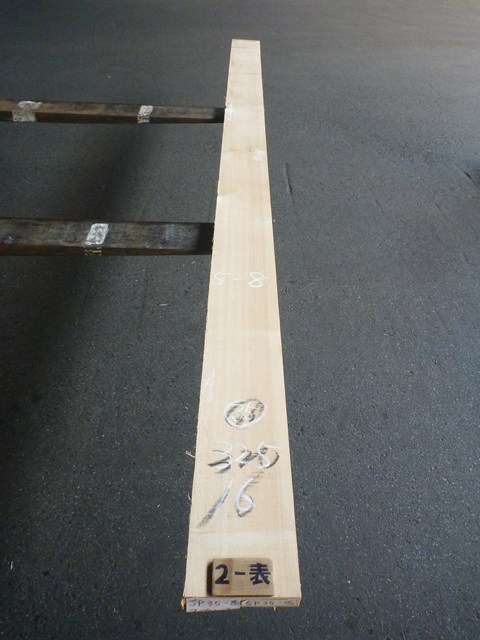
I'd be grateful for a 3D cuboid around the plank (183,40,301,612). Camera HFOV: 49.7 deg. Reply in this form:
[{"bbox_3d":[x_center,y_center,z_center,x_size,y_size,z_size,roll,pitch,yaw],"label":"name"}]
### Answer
[{"bbox_3d":[0.019,-0.647,1.957,0.165,0.036,3.220,0,41,1],"label":"plank"}]

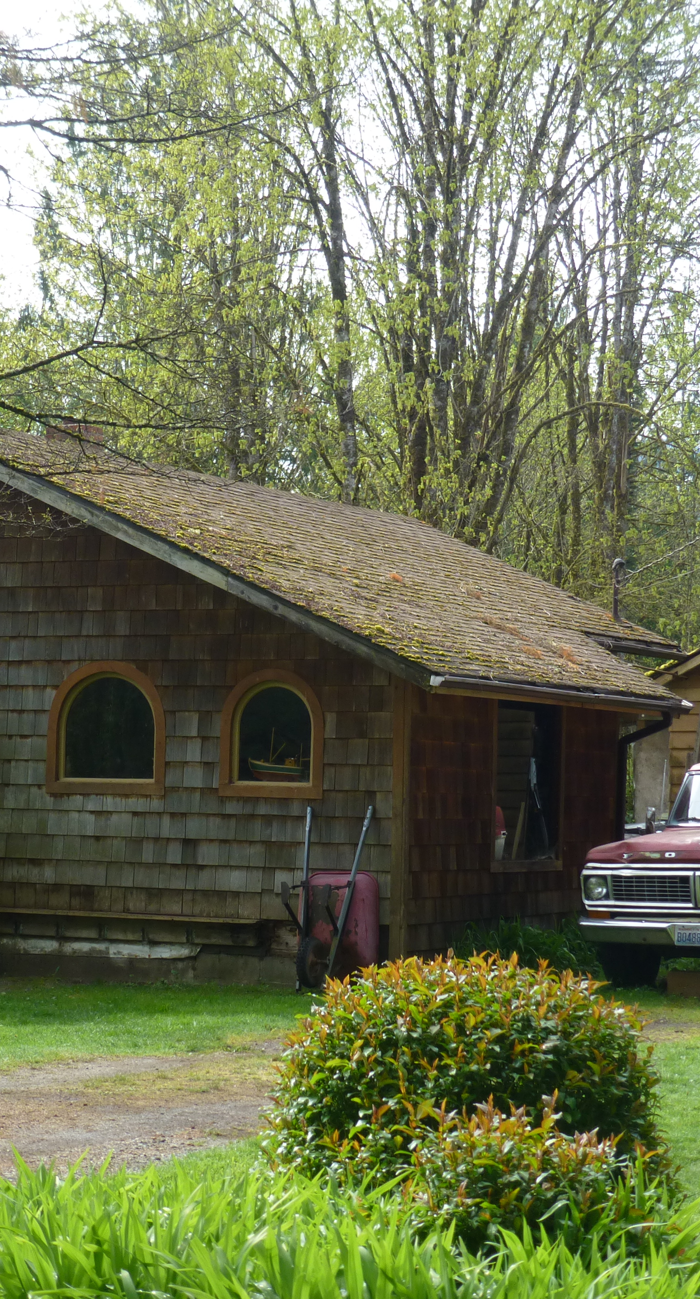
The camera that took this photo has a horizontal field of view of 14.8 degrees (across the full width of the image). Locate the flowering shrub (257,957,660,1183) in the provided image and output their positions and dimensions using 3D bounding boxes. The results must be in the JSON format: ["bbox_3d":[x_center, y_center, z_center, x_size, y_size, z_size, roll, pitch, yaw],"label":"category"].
[{"bbox_3d":[0.455,1.633,10.500,1.550,0.930,1.450,1,-3,0],"label":"flowering shrub"}]

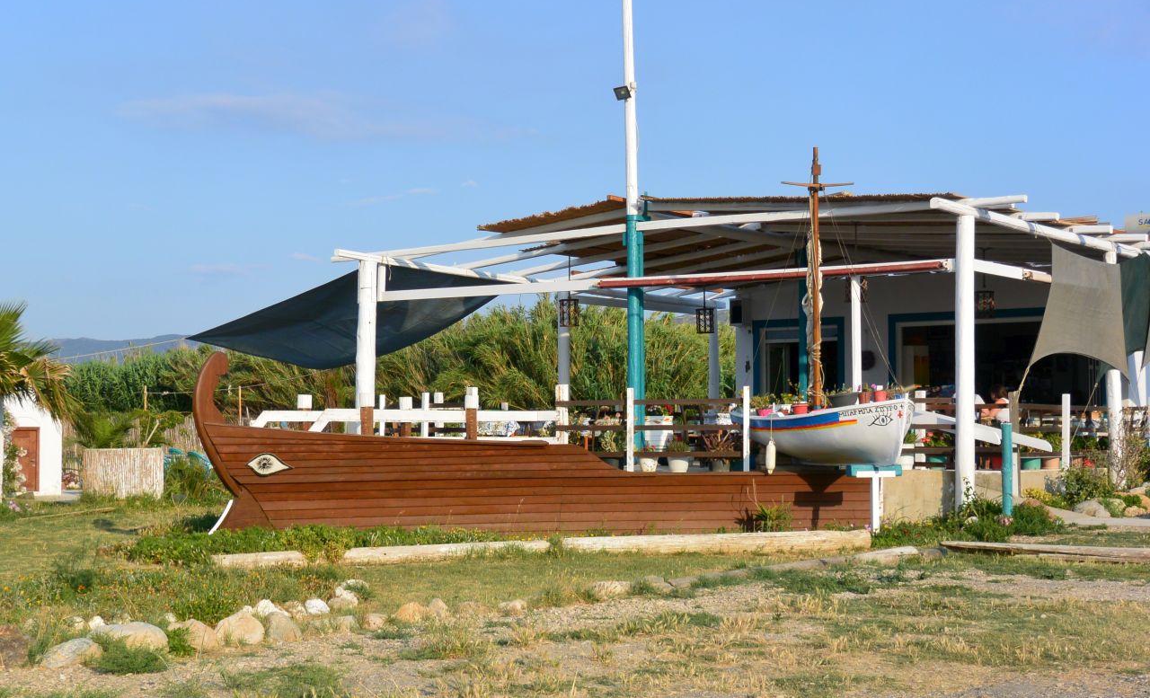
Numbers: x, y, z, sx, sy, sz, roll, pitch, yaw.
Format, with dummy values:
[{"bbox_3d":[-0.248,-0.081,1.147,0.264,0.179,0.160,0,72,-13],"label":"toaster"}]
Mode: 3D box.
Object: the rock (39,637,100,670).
[{"bbox_3d":[-3.104,1.874,11.595,0.376,0.188,0.260,0,-1,0],"label":"rock"}]

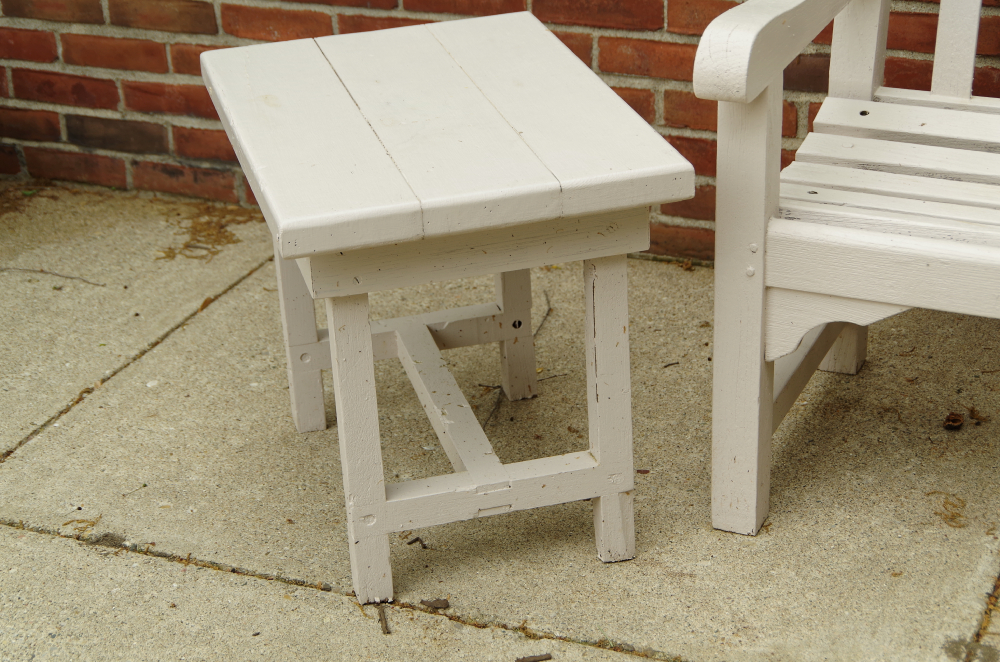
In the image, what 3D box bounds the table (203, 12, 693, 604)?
[{"bbox_3d":[-0.070,-0.033,2.327,0.420,0.488,0.606,-9,26,-12],"label":"table"}]

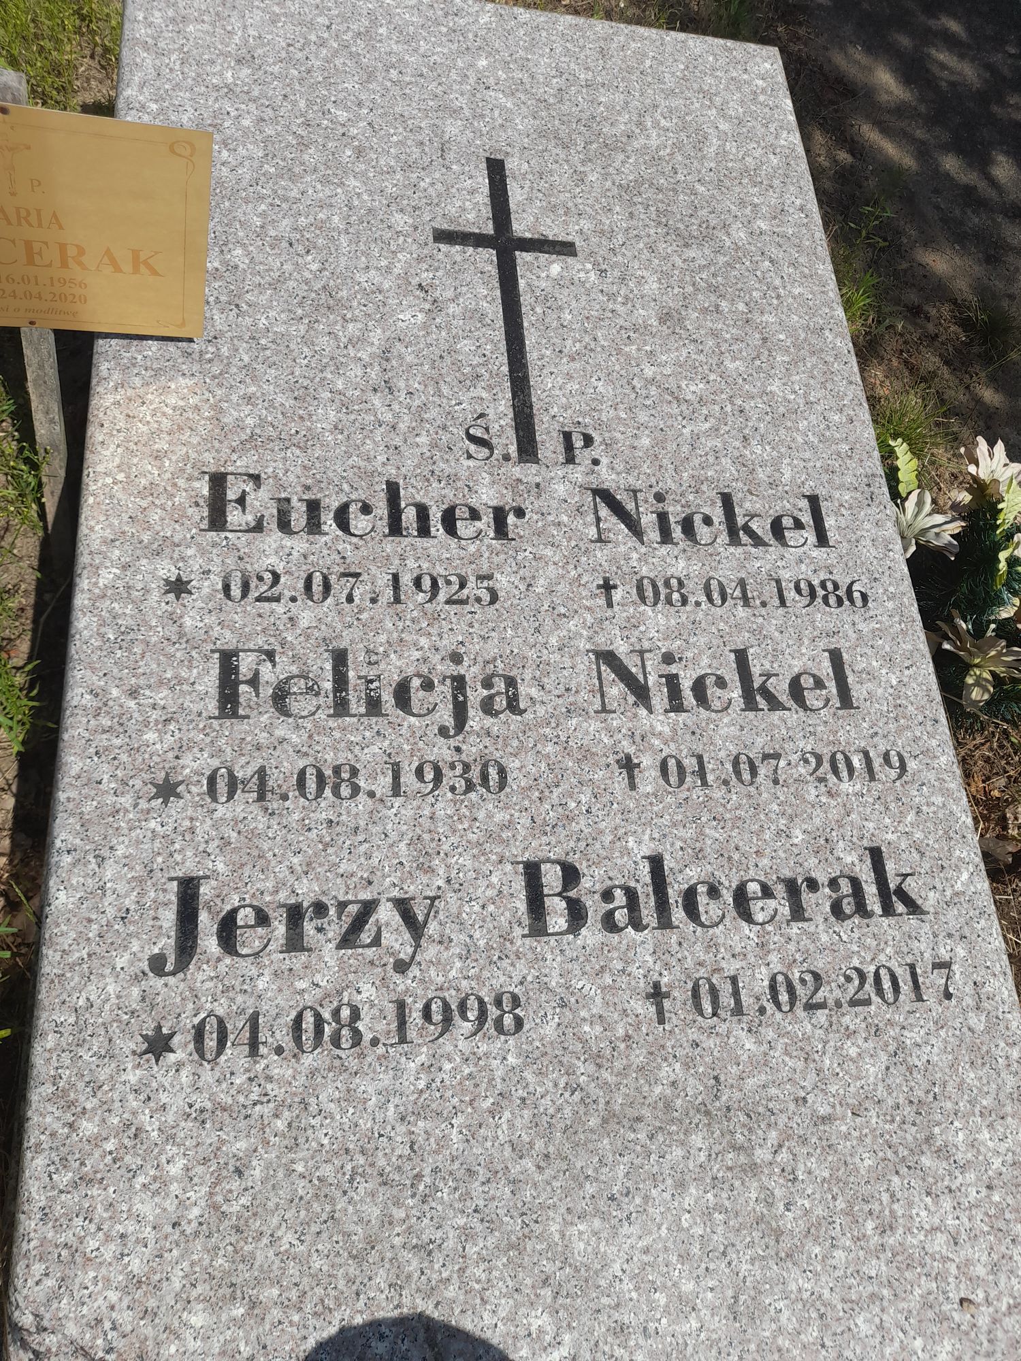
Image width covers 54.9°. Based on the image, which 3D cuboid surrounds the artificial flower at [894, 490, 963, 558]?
[{"bbox_3d":[0.498,-0.188,1.200,0.110,0.080,0.110,-30,75,-24],"label":"artificial flower"}]

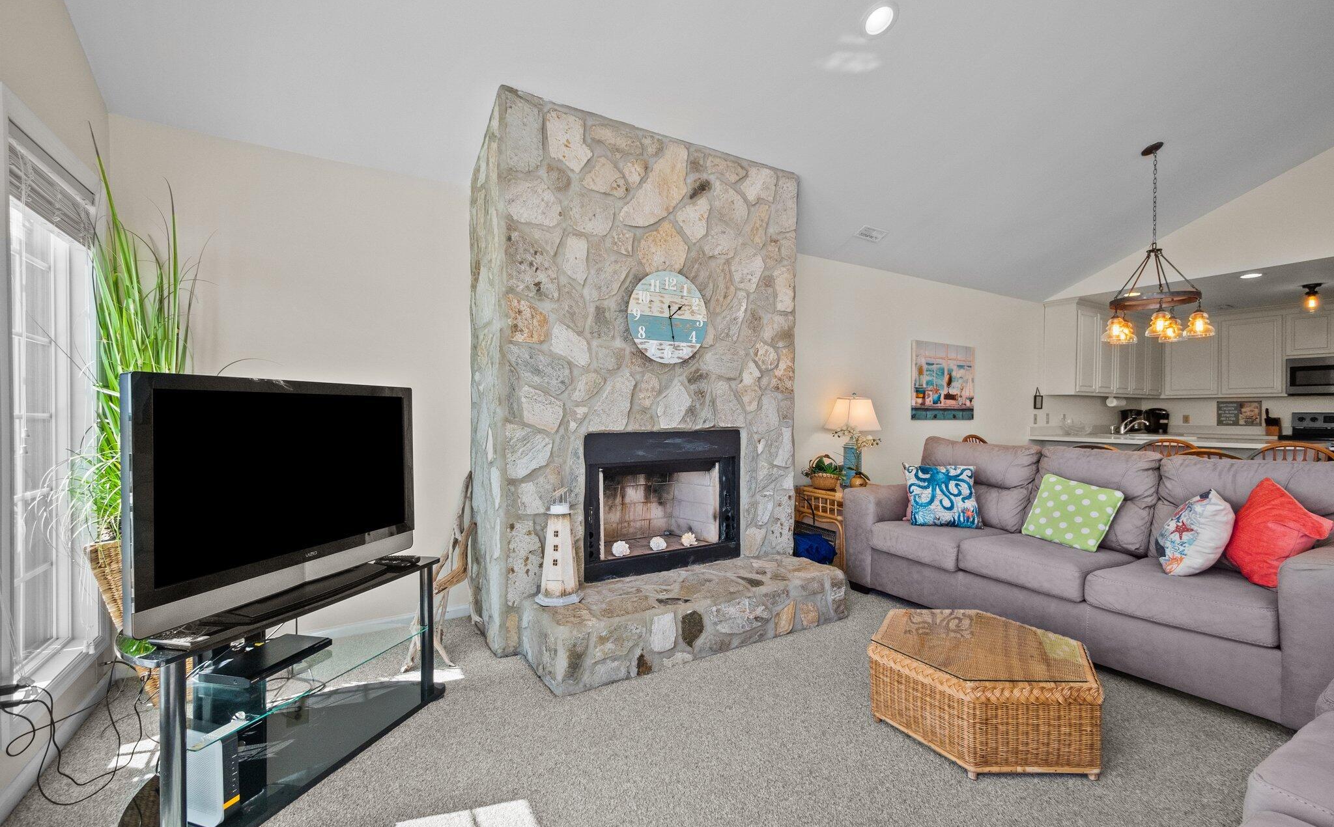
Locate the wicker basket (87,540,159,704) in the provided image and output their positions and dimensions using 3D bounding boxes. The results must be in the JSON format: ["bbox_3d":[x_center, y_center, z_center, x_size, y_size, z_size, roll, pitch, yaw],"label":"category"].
[{"bbox_3d":[-1.976,0.815,2.216,0.450,0.680,0.450,0,0,-31],"label":"wicker basket"}]

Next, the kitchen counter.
[{"bbox_3d":[5.136,0.705,5.608,0.720,0.900,2.200,0,0,-31],"label":"kitchen counter"}]

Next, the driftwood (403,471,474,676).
[{"bbox_3d":[-1.096,0.720,2.645,0.420,0.870,0.460,0,0,-31],"label":"driftwood"}]

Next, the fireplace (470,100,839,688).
[{"bbox_3d":[-0.013,-0.205,3.116,1.952,2.720,1.103,0,0,-31],"label":"fireplace"}]

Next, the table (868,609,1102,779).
[{"bbox_3d":[1.183,1.005,2.051,0.730,0.300,0.830,0,0,-31],"label":"table"}]

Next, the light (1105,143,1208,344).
[{"bbox_3d":[3.655,-1.250,4.050,0.620,1.470,0.620,0,0,-31],"label":"light"}]

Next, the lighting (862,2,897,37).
[{"bbox_3d":[1.035,-1.917,2.629,0.175,0.040,0.175,0,-23,-31],"label":"lighting"}]

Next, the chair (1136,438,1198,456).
[{"bbox_3d":[3.996,0.680,4.402,0.520,0.950,0.460,0,0,-31],"label":"chair"}]

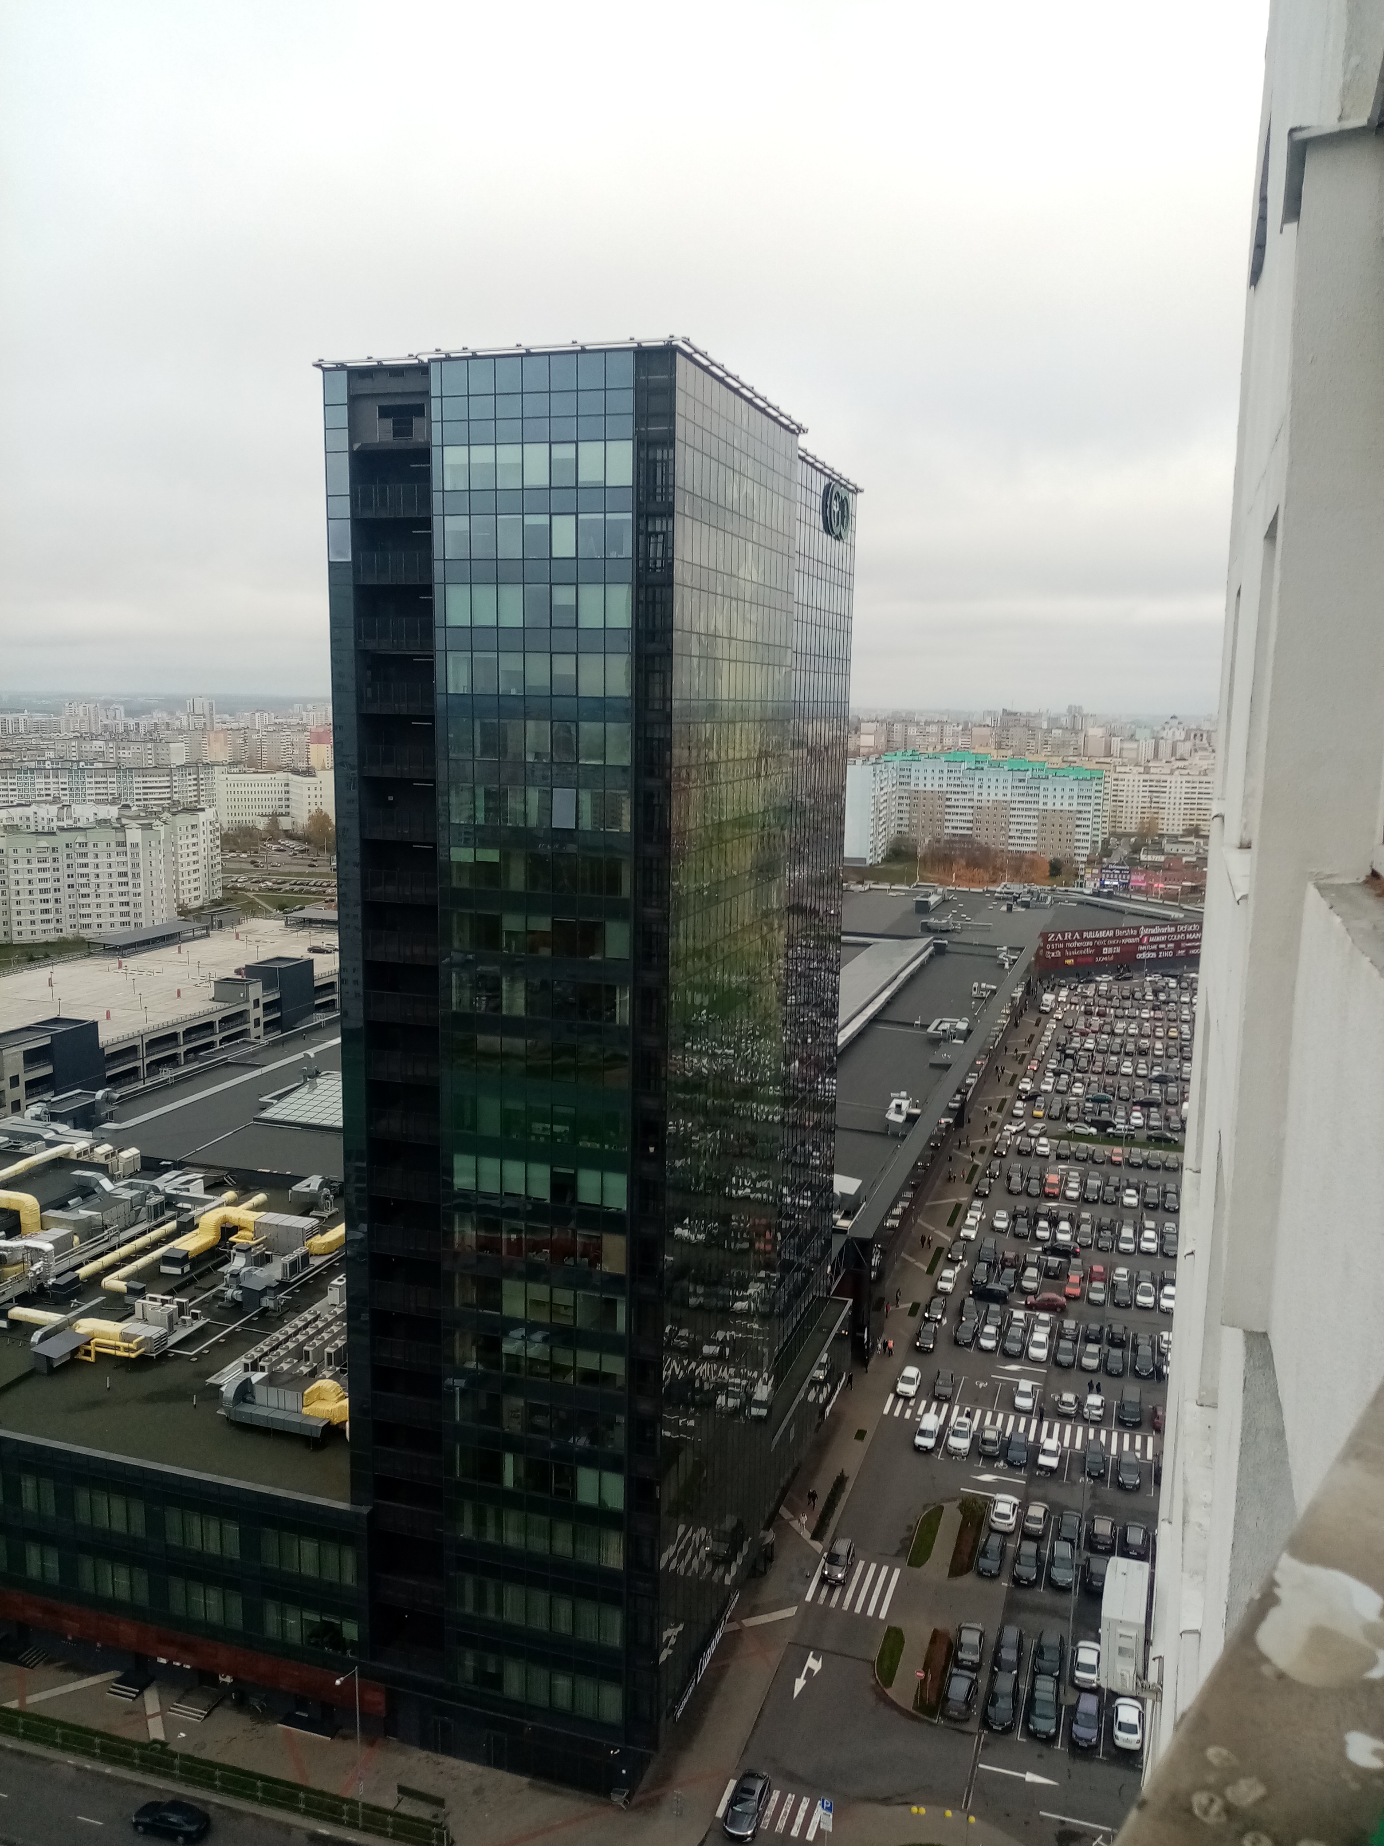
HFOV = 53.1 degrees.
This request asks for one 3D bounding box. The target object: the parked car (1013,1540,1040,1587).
[{"bbox_3d":[25.312,48.145,104.623,1.820,1.500,4.500,4,10,18],"label":"parked car"}]

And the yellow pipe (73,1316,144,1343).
[{"bbox_3d":[-44.038,30.670,104.107,5.100,1.200,1.900,4,10,18],"label":"yellow pipe"}]

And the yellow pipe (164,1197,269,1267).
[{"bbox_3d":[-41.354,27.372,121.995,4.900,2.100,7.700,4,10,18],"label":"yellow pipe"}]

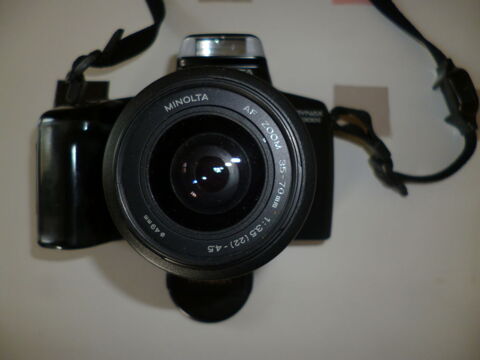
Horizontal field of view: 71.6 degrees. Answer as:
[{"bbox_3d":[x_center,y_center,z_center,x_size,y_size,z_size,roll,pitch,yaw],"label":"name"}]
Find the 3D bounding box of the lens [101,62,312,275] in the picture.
[{"bbox_3d":[-0.009,-0.003,0.117,0.063,0.055,0.063,0,91,0],"label":"lens"}]

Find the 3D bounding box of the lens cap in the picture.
[{"bbox_3d":[-0.018,0.060,0.200,0.052,0.009,0.052,0,89,1],"label":"lens cap"}]

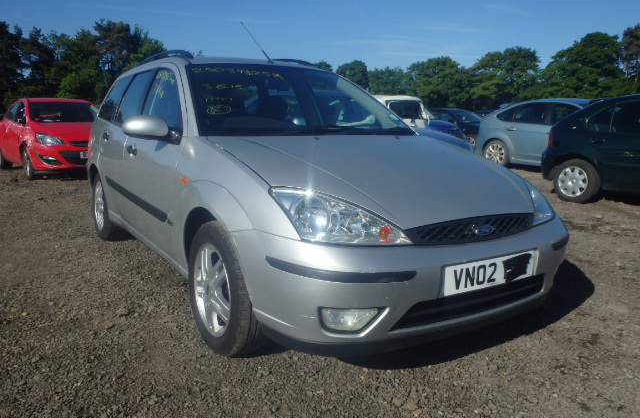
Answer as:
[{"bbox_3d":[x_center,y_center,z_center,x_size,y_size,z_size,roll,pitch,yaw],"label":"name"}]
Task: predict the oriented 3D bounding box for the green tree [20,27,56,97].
[{"bbox_3d":[-23.216,-10.589,42.696,3.407,8.388,3.407,-5,11,-28],"label":"green tree"}]

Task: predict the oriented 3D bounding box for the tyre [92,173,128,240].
[{"bbox_3d":[-1.800,-0.030,4.483,0.200,0.610,0.610,-5,11,-32],"label":"tyre"}]

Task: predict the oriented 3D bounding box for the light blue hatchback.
[{"bbox_3d":[5.270,-1.480,10.550,1.830,1.480,4.330,-6,11,-33],"label":"light blue hatchback"}]

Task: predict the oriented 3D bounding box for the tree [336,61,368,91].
[{"bbox_3d":[3.801,-13.582,62.708,4.072,8.761,4.072,2,9,3],"label":"tree"}]

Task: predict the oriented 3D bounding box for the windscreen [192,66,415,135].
[{"bbox_3d":[-0.118,-0.680,3.086,1.420,0.180,0.860,-5,42,-32],"label":"windscreen"}]

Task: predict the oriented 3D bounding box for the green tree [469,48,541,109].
[{"bbox_3d":[17.019,-10.827,48.679,6.861,8.407,6.861,4,10,18],"label":"green tree"}]

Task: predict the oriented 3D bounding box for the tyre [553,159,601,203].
[{"bbox_3d":[3.554,-0.379,7.145,0.185,0.595,0.595,-5,11,-32],"label":"tyre"}]

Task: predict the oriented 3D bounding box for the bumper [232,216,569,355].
[{"bbox_3d":[0.518,0.258,2.214,1.680,0.460,0.580,-5,11,-32],"label":"bumper"}]

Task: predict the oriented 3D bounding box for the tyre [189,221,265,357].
[{"bbox_3d":[-0.409,0.354,2.318,0.200,0.605,0.605,-5,11,-32],"label":"tyre"}]

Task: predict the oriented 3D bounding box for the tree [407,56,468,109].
[{"bbox_3d":[11.944,-11.507,52.625,6.428,7.526,6.428,3,10,12],"label":"tree"}]

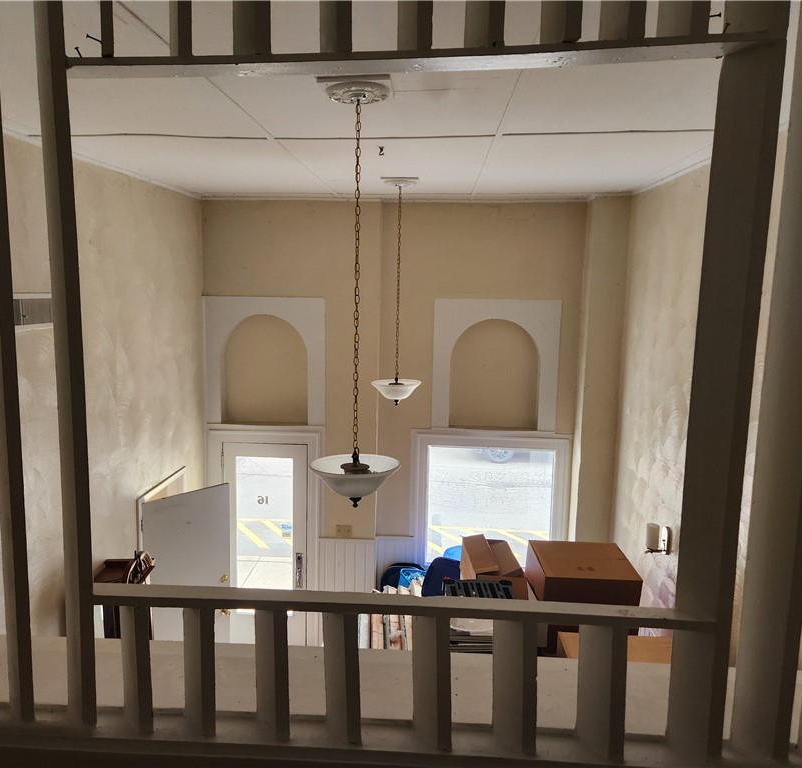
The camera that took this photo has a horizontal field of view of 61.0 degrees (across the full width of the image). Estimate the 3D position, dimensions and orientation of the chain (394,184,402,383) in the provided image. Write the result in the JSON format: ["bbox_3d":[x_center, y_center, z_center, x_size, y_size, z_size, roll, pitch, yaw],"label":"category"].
[{"bbox_3d":[-0.020,-0.794,5.482,0.025,1.562,0.025,2,8,4],"label":"chain"}]

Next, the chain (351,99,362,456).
[{"bbox_3d":[-0.199,-0.452,3.069,0.025,1.587,0.025,2,8,4],"label":"chain"}]

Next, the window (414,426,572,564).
[{"bbox_3d":[0.867,1.166,6.709,1.550,1.410,0.130,1,9,3],"label":"window"}]

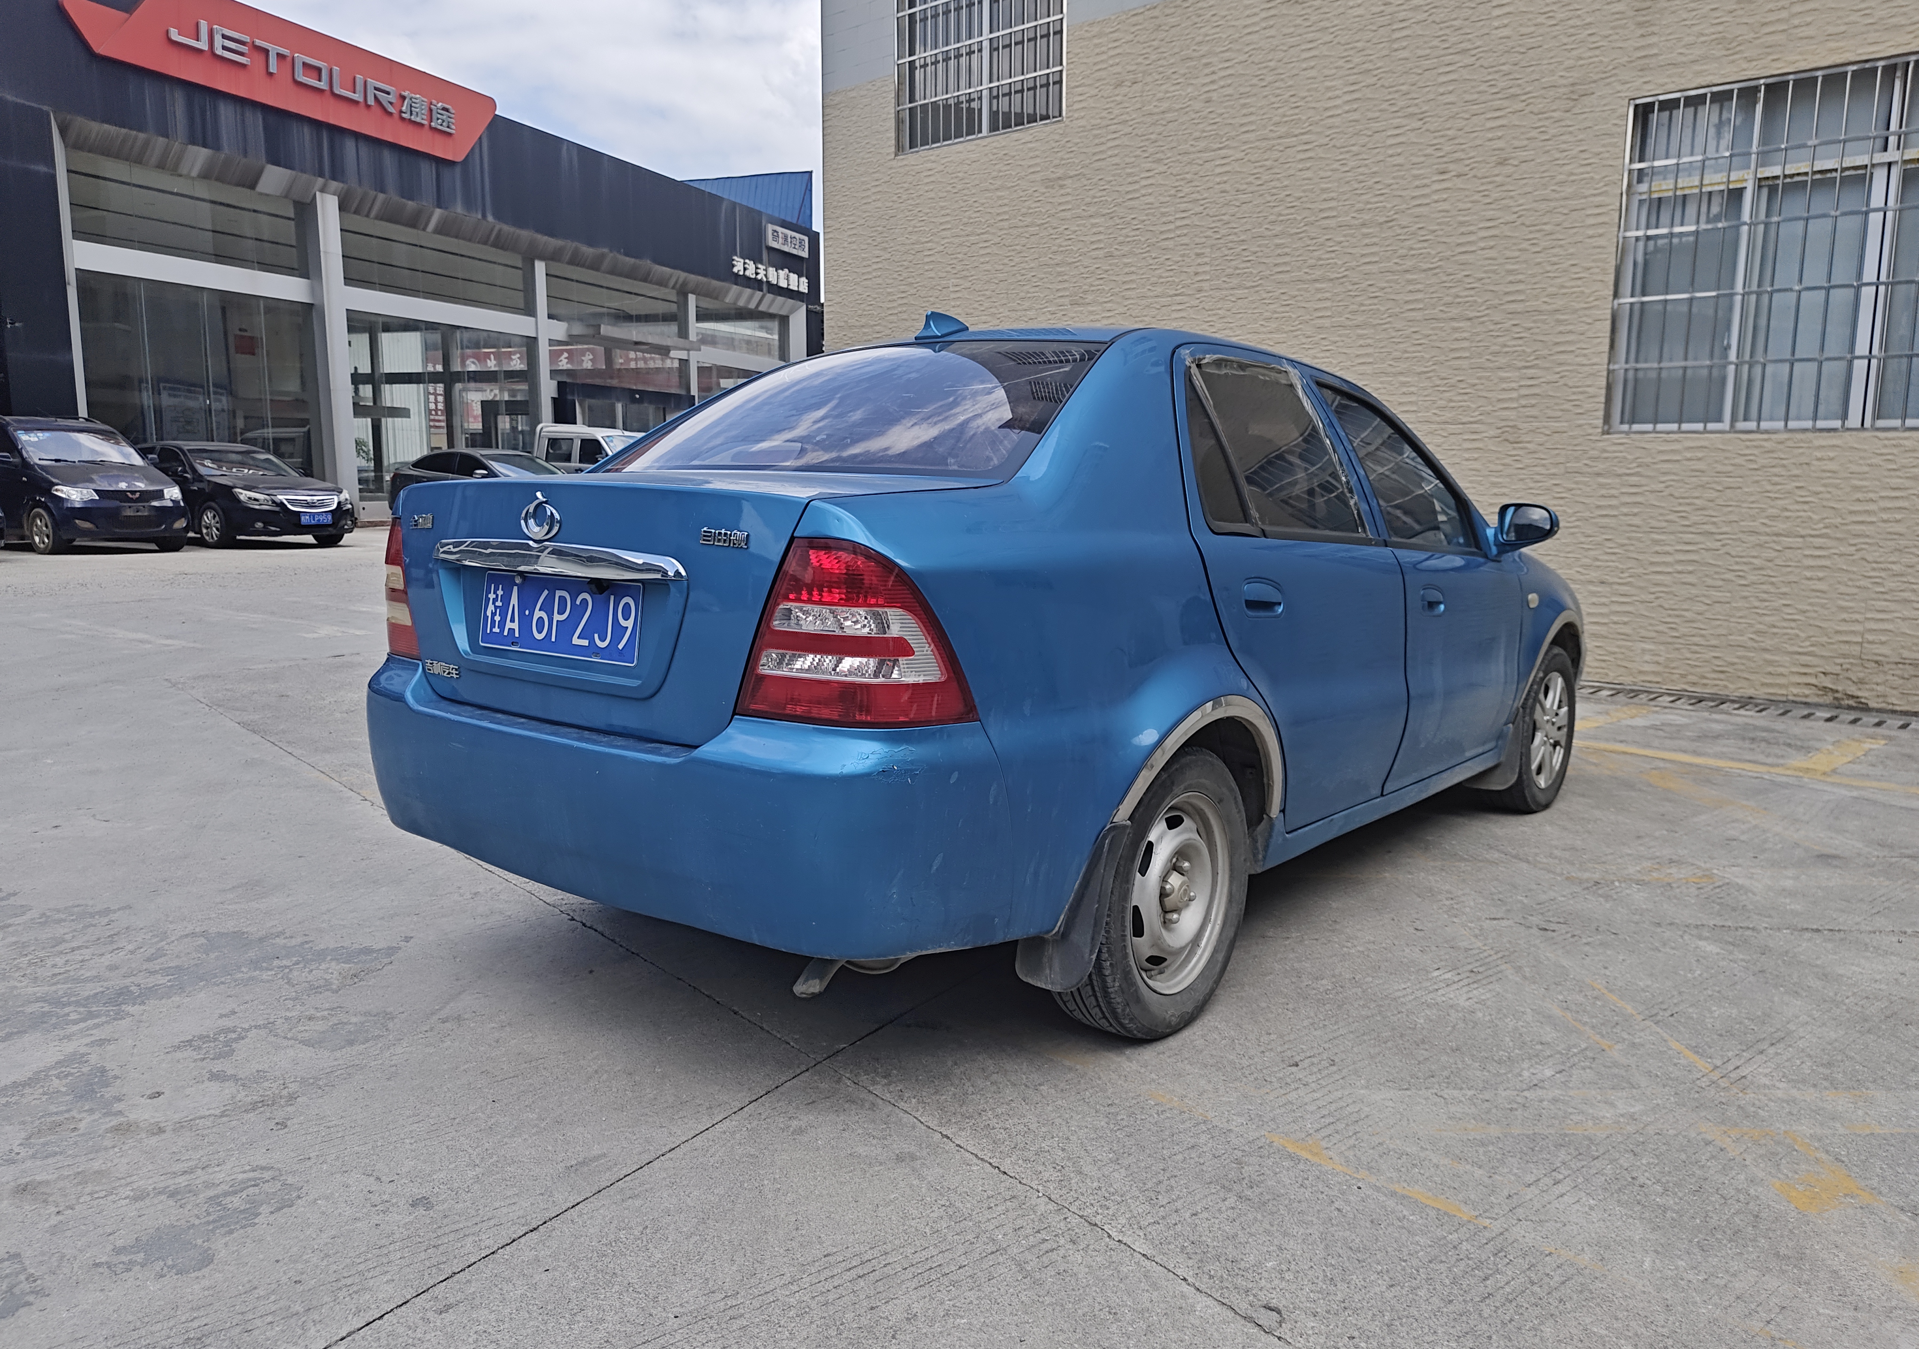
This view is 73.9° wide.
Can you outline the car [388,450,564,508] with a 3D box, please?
[{"bbox_3d":[-8.750,-3.550,24.350,4.700,1.460,1.810,5,10,30],"label":"car"}]

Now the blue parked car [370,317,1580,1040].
[{"bbox_3d":[0.555,-0.230,3.690,1.690,1.440,4.150,7,10,38],"label":"blue parked car"}]

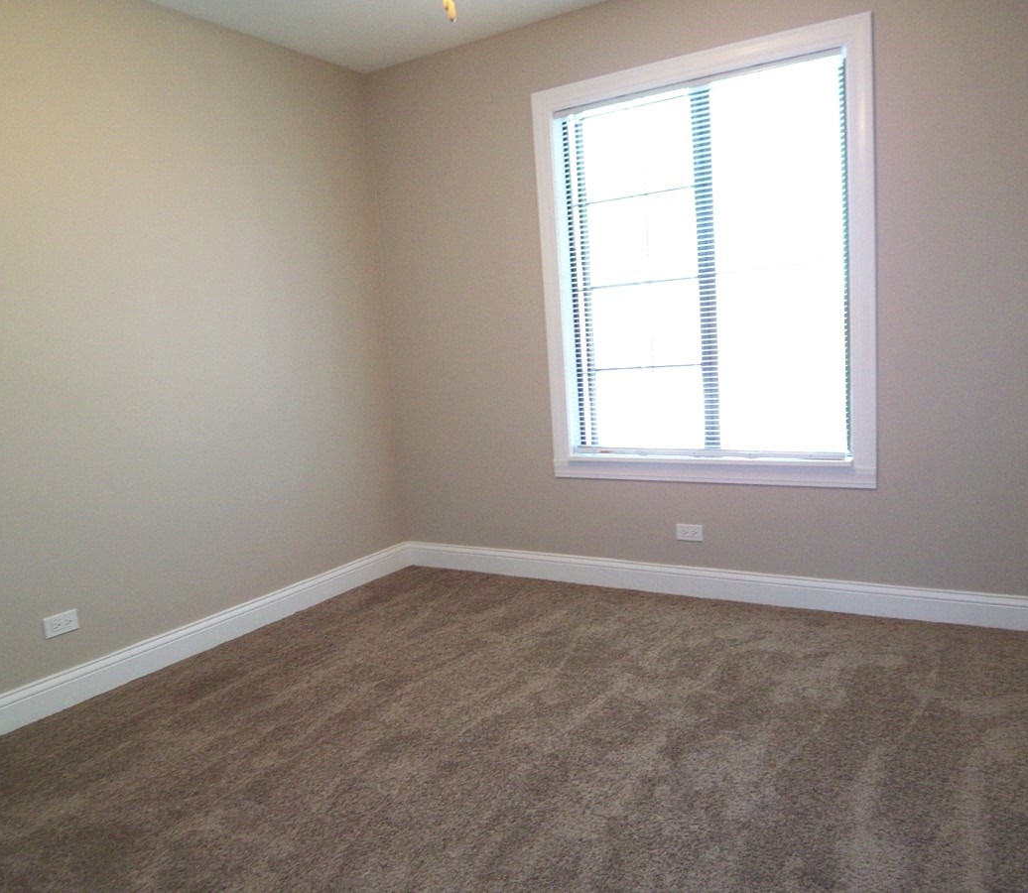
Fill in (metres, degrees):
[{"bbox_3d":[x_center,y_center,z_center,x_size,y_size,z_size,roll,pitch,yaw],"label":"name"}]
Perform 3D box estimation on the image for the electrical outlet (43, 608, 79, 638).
[{"bbox_3d":[-1.544,0.608,2.708,0.014,0.071,0.114,0,8,32],"label":"electrical outlet"}]

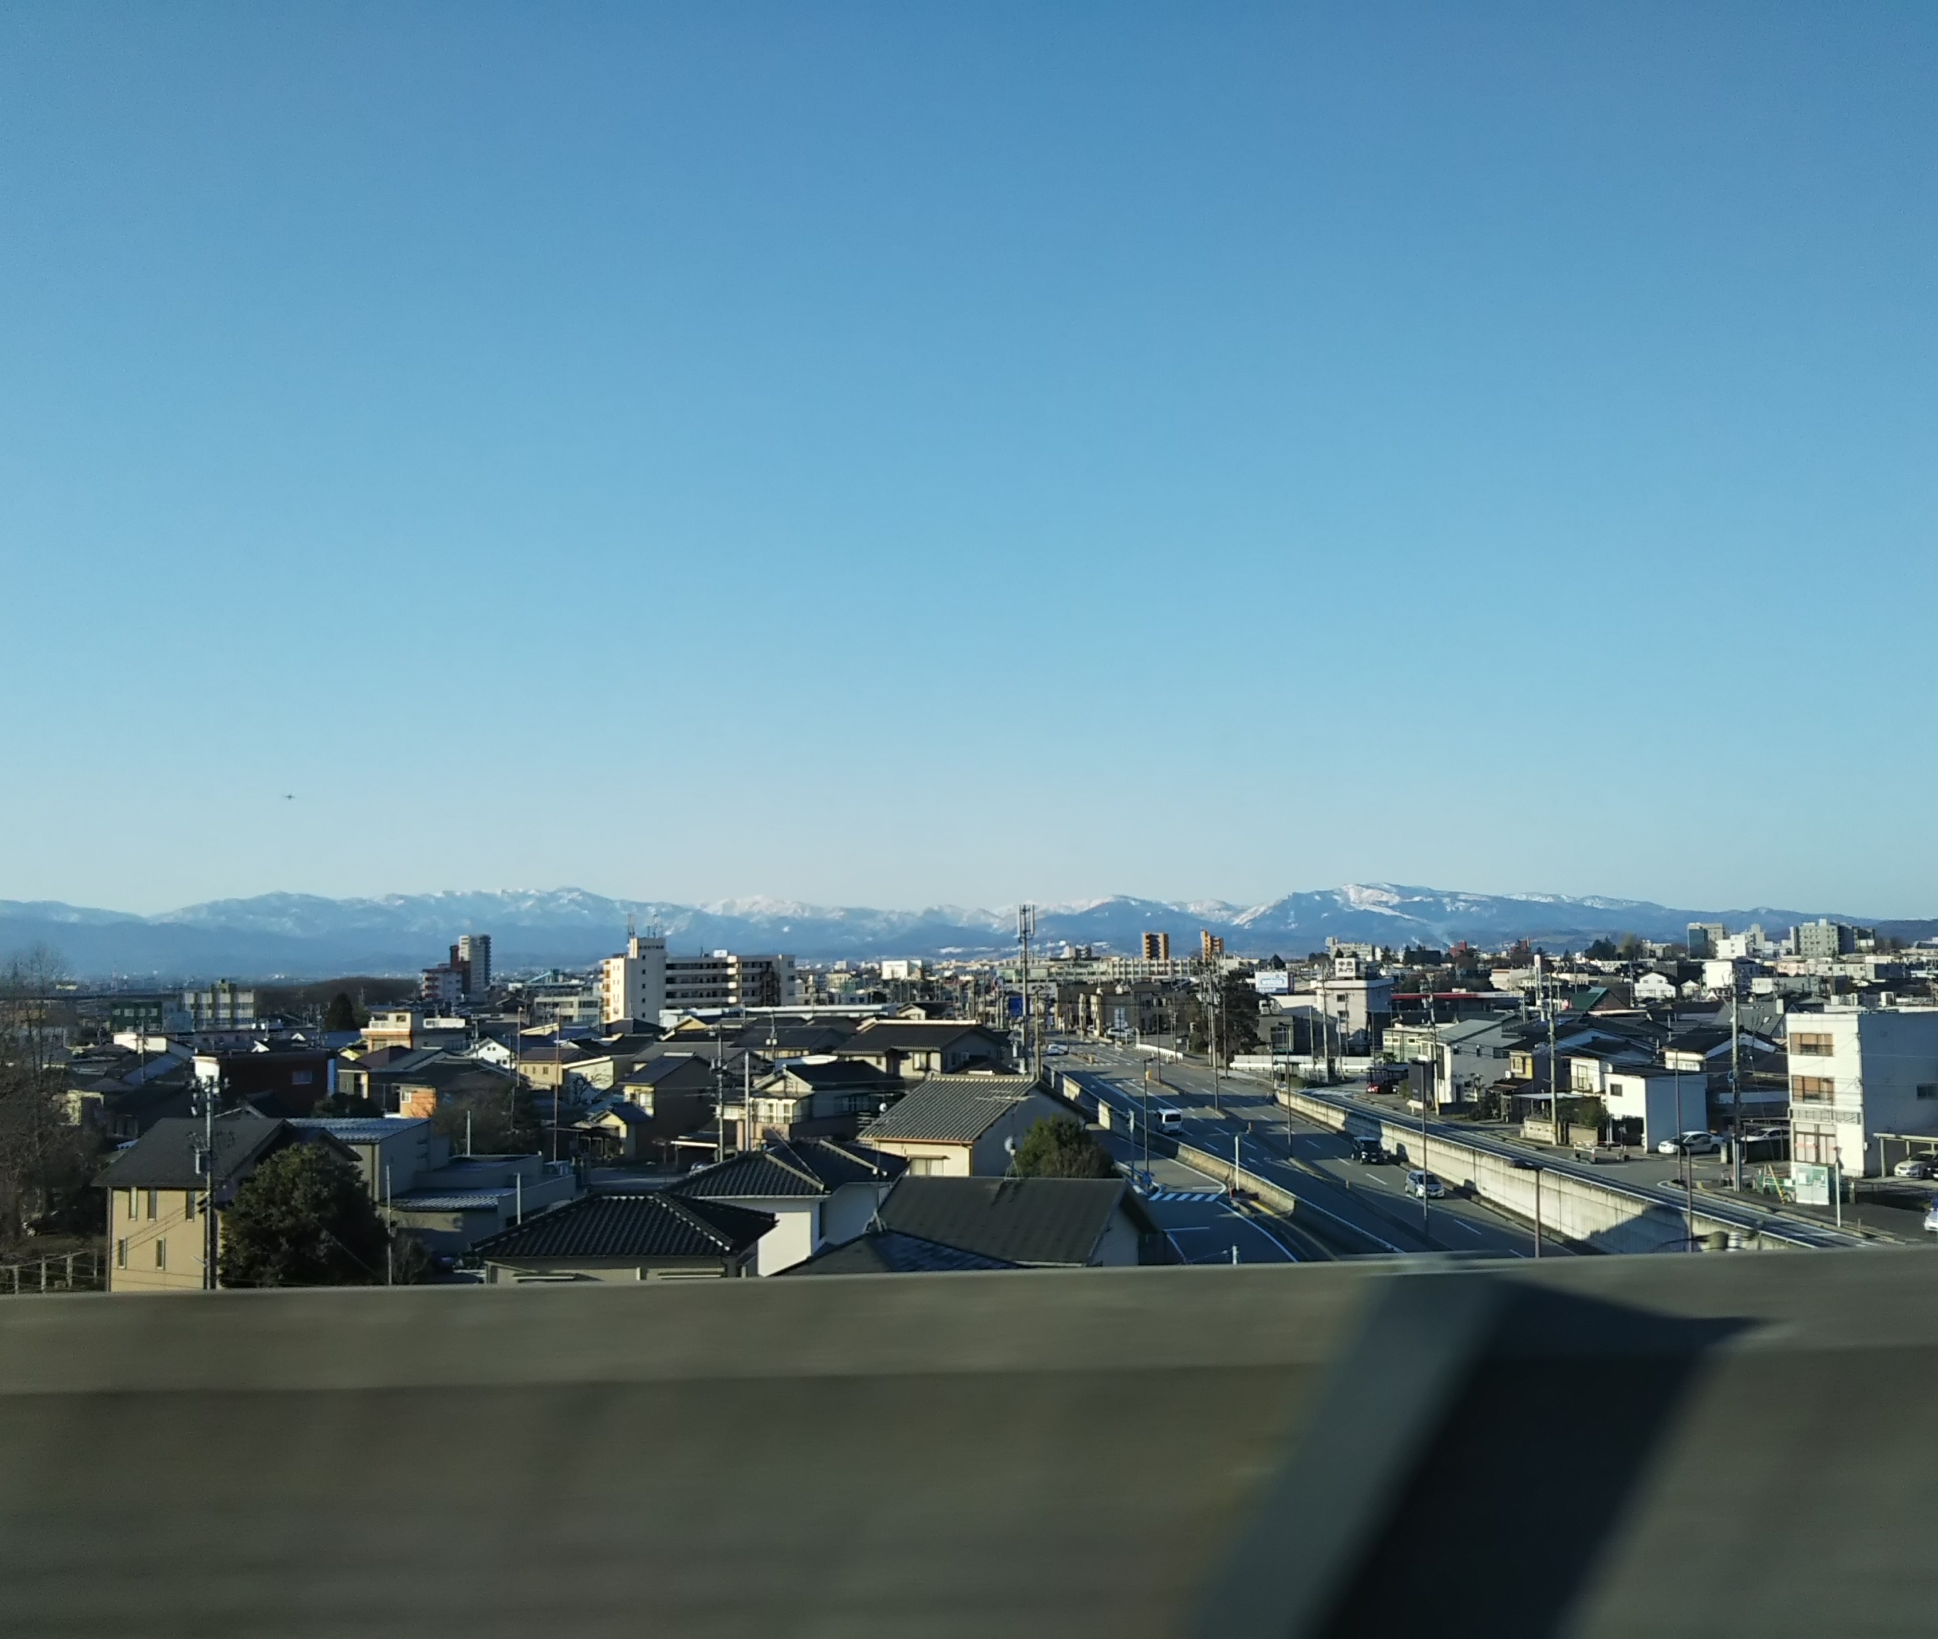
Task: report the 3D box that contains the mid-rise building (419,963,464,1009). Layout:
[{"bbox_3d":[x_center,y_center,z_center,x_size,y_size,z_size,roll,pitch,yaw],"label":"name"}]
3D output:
[{"bbox_3d":[-181.060,57.540,650.000,13.500,15.700,12.500,2,-5,-28],"label":"mid-rise building"}]

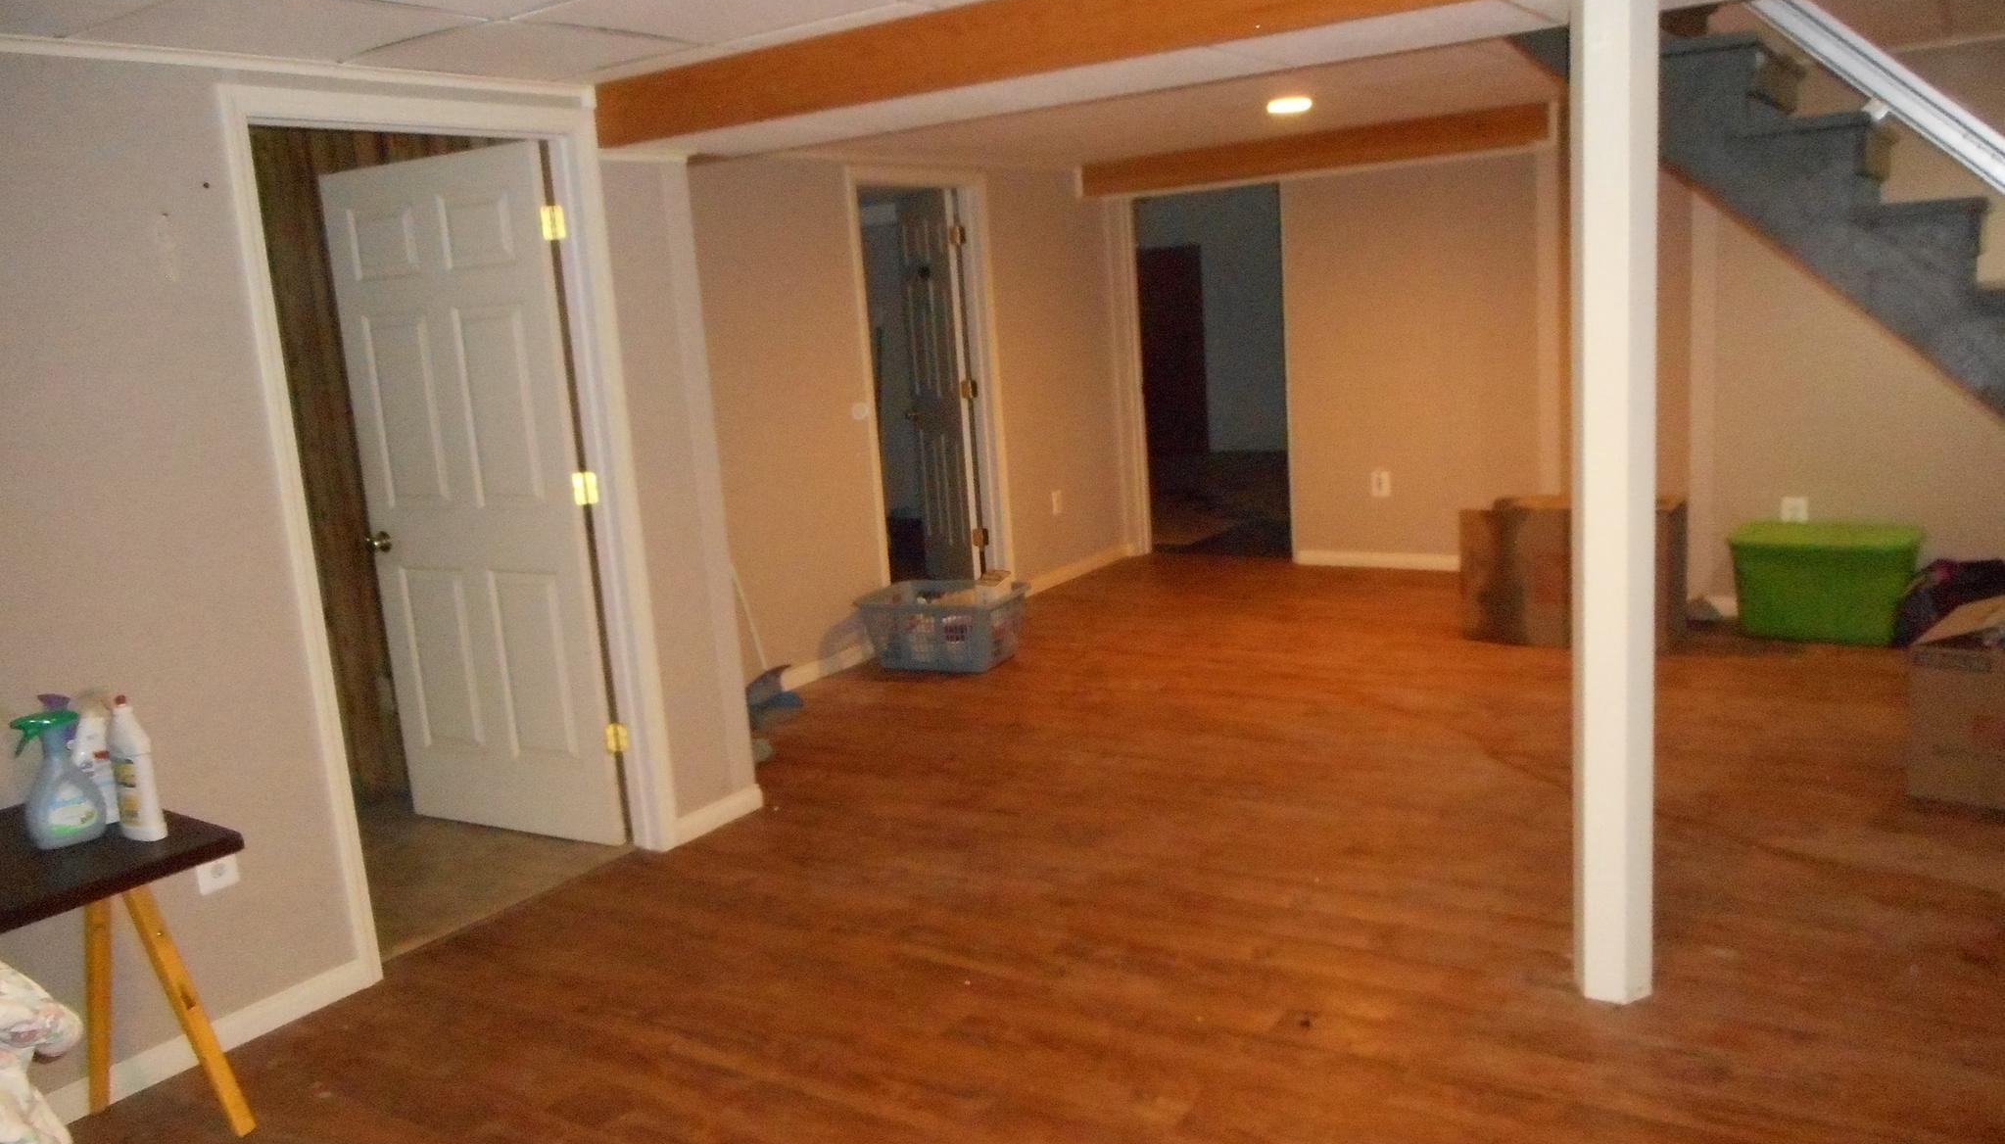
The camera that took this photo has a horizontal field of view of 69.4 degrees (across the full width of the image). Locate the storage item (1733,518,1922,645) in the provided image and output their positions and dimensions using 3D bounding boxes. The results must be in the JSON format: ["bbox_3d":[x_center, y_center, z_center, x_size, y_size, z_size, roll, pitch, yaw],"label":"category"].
[{"bbox_3d":[3.246,0.047,5.733,0.620,0.400,0.410,3,13,34],"label":"storage item"}]

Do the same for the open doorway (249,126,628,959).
[{"bbox_3d":[-1.401,-0.084,3.803,0.140,2.055,0.920,3,13,34],"label":"open doorway"}]

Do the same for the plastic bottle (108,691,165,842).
[{"bbox_3d":[-1.584,0.353,2.628,0.090,0.270,0.068,-2,11,12],"label":"plastic bottle"}]

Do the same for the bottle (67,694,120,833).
[{"bbox_3d":[-1.682,0.344,2.711,0.105,0.255,0.070,-15,15,-43],"label":"bottle"}]

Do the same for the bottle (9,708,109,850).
[{"bbox_3d":[-1.731,0.376,2.651,0.135,0.240,0.075,-11,13,-32],"label":"bottle"}]

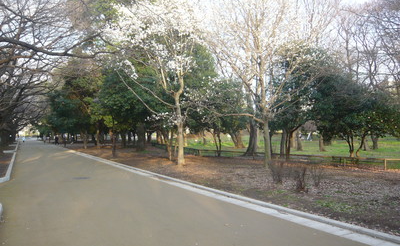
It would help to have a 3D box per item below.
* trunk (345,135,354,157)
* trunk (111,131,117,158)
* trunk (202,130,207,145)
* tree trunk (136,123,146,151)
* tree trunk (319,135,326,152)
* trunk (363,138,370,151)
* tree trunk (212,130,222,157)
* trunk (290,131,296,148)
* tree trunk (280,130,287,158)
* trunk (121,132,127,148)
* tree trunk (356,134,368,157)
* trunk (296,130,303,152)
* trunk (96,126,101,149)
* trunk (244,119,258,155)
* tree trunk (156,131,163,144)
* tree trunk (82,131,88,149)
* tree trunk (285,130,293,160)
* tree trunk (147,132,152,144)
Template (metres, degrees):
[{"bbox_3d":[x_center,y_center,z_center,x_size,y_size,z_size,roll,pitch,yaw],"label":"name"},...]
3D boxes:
[{"bbox_3d":[10.306,1.620,22.300,0.600,1.517,0.500,0,-2,0],"label":"trunk"},{"bbox_3d":[-5.936,1.475,22.200,0.330,1.784,0.330,0,-2,0],"label":"trunk"},{"bbox_3d":[0.668,2.151,48.000,0.550,2.374,0.550,0,-2,0],"label":"trunk"},{"bbox_3d":[-5.703,1.400,31.958,0.926,2.700,0.926,0,-2,0],"label":"tree trunk"},{"bbox_3d":[11.739,1.964,31.000,0.650,1.533,0.620,0,-2,0],"label":"tree trunk"},{"bbox_3d":[15.955,2.060,31.000,0.680,1.342,0.650,0,-2,0],"label":"trunk"},{"bbox_3d":[1.233,1.431,23.016,0.634,1.945,0.444,0,-2,0],"label":"tree trunk"},{"bbox_3d":[11.561,2.040,40.000,0.680,1.978,0.680,0,-2,0],"label":"trunk"},{"bbox_3d":[5.627,1.381,21.800,0.360,1.887,0.360,0,-2,0],"label":"tree trunk"},{"bbox_3d":[-9.491,2.073,40.423,0.620,2.035,0.620,0,-2,0],"label":"trunk"},{"bbox_3d":[11.242,1.557,22.595,0.761,1.660,0.457,0,-2,0],"label":"tree trunk"},{"bbox_3d":[9.699,1.692,31.780,0.536,2.115,0.509,0,-2,0],"label":"trunk"},{"bbox_3d":[-11.543,1.622,37.007,0.409,2.673,0.409,0,-2,0],"label":"trunk"},{"bbox_3d":[3.924,1.106,25.055,1.029,2.743,0.874,0,-2,0],"label":"trunk"},{"bbox_3d":[-6.510,2.331,52.000,0.850,1.929,0.800,0,-2,0],"label":"tree trunk"},{"bbox_3d":[-12.924,1.953,36.779,0.564,1.987,0.564,0,-2,0],"label":"tree trunk"},{"bbox_3d":[5.606,1.363,20.679,0.443,1.900,0.377,0,-2,0],"label":"tree trunk"},{"bbox_3d":[-8.586,2.465,55.000,0.850,2.040,0.850,0,-2,0],"label":"tree trunk"}]

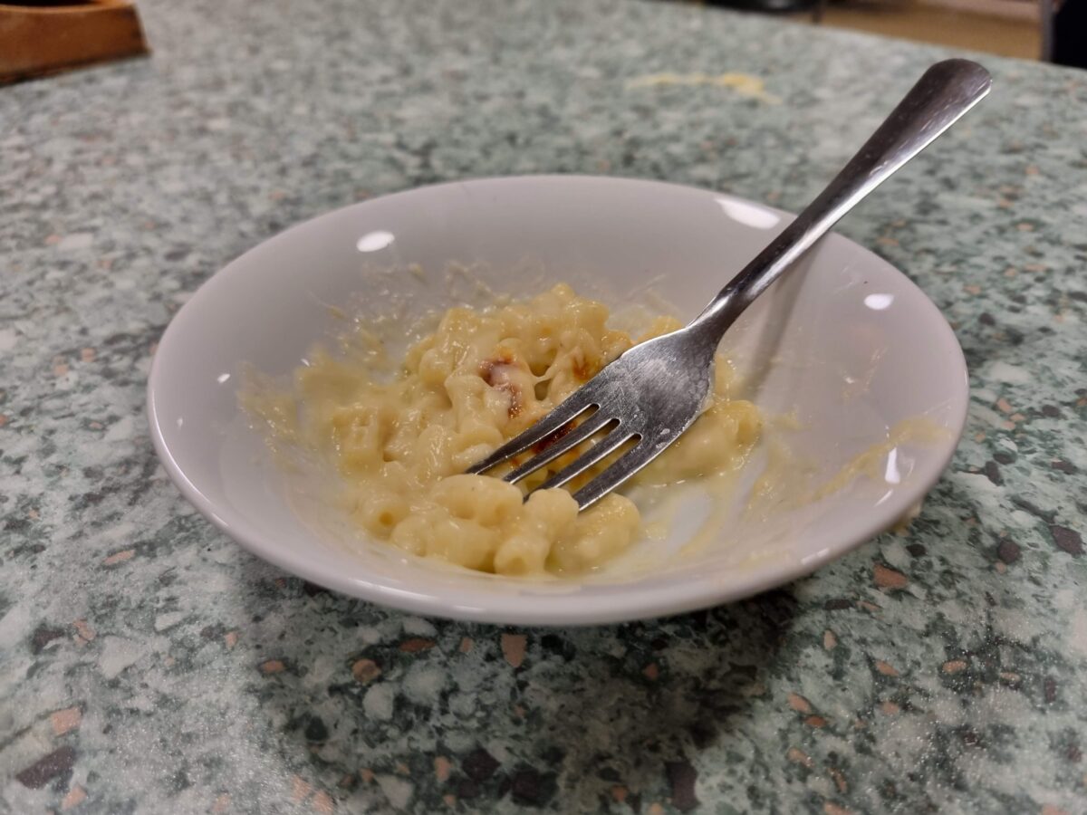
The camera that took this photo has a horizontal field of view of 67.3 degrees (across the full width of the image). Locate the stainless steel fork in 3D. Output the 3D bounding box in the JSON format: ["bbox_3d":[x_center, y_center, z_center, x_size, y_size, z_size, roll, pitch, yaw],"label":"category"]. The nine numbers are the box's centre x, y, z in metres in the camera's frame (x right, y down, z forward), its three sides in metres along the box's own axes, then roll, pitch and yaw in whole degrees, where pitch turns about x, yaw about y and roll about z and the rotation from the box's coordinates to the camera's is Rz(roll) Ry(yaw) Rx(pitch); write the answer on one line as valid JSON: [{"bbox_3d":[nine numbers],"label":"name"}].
[{"bbox_3d":[0.059,-0.036,0.210,0.026,0.017,0.198,36,66,30],"label":"stainless steel fork"}]

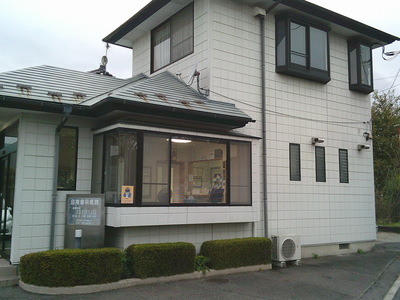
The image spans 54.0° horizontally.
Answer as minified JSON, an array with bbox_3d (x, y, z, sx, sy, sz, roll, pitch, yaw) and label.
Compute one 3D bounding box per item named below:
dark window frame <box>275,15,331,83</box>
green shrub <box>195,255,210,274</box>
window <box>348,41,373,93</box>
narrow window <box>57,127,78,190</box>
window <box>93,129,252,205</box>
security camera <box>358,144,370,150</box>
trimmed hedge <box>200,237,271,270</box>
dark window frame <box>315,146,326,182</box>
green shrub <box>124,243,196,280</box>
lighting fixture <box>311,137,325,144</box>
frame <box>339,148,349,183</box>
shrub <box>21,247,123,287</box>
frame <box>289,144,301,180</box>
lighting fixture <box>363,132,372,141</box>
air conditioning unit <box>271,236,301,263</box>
[{"bbox_3d":[2.598,-2.467,9.751,1.655,1.356,0.304,5,-8,-34],"label":"dark window frame"},{"bbox_3d":[0.023,2.089,7.224,0.270,0.300,0.250,5,-7,-34],"label":"green shrub"},{"bbox_3d":[4.537,-2.309,11.047,0.744,1.336,0.304,5,-8,-34],"label":"window"},{"bbox_3d":[-2.490,0.162,7.356,0.400,1.204,0.101,5,-8,-34],"label":"narrow window"},{"bbox_3d":[-0.489,0.442,8.008,3.010,1.352,1.250,5,-7,-34],"label":"window"},{"bbox_3d":[4.521,-0.064,10.813,0.132,0.152,0.253,5,-8,-34],"label":"security camera"},{"bbox_3d":[0.744,2.041,7.830,1.490,0.485,0.400,5,-7,-34],"label":"trimmed hedge"},{"bbox_3d":[2.995,0.366,9.787,0.366,0.876,0.090,5,-7,-34],"label":"dark window frame"},{"bbox_3d":[-0.656,1.919,6.910,1.110,0.480,0.420,5,-7,-34],"label":"green shrub"},{"bbox_3d":[2.943,-0.228,9.762,0.132,0.157,0.253,5,-8,-34],"label":"lighting fixture"},{"bbox_3d":[3.760,0.431,10.296,0.353,0.880,0.090,5,-7,-34],"label":"frame"},{"bbox_3d":[-2.006,1.844,6.162,1.417,0.486,0.739,5,-8,-34],"label":"shrub"},{"bbox_3d":[2.236,0.301,9.281,0.360,0.876,0.090,5,-7,-34],"label":"frame"},{"bbox_3d":[4.698,-0.372,10.998,0.213,0.213,0.202,5,-8,-34],"label":"lighting fixture"},{"bbox_3d":[1.884,2.139,8.530,0.670,0.575,0.260,5,-7,-34],"label":"air conditioning unit"}]

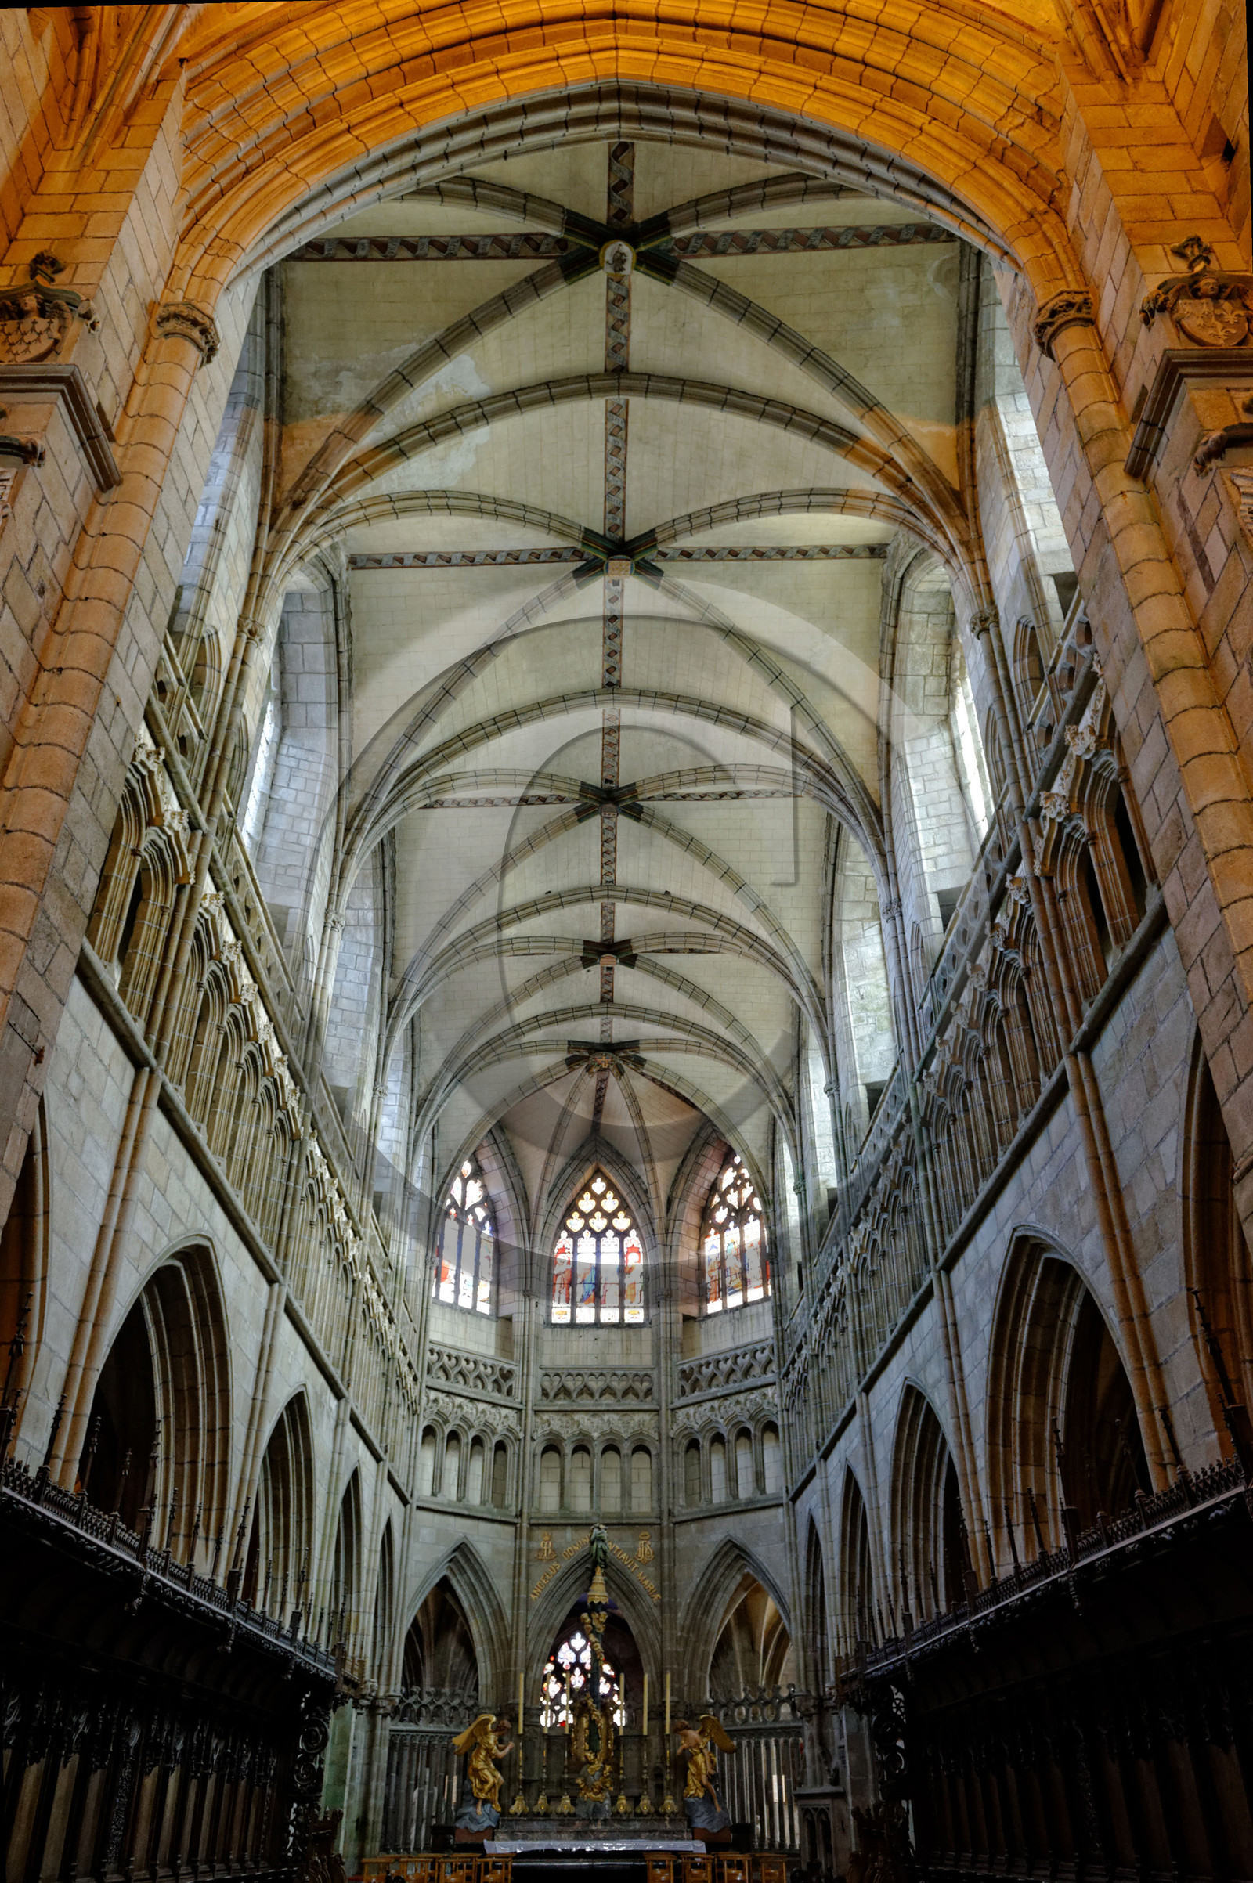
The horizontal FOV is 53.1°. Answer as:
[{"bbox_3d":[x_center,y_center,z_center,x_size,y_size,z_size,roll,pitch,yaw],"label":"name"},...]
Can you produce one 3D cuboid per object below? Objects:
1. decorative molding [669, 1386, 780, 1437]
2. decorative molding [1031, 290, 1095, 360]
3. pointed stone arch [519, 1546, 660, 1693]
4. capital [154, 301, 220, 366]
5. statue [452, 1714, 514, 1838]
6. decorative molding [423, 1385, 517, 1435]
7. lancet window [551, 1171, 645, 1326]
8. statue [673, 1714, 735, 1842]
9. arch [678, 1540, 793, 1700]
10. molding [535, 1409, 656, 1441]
[{"bbox_3d":[2.181,10.624,28.277,3.074,0.664,0.250,-28,-43,35],"label":"decorative molding"},{"bbox_3d":[3.380,-4.686,9.695,0.400,0.340,0.480,1,-34,-1],"label":"decorative molding"},{"bbox_3d":[-0.747,14.652,27.213,2.963,2.962,0.800,1,-34,-1],"label":"pointed stone arch"},{"bbox_3d":[-3.390,-4.610,9.697,0.400,0.340,0.480,1,-34,-1],"label":"capital"},{"bbox_3d":[-2.612,15.191,22.862,0.980,1.857,0.750,-10,-36,15],"label":"statue"},{"bbox_3d":[-3.532,10.640,28.326,2.599,0.661,0.250,29,-44,-35],"label":"decorative molding"},{"bbox_3d":[-0.706,7.498,30.948,2.315,3.956,0.250,1,-35,-1],"label":"lancet window"},{"bbox_3d":[1.424,15.260,22.927,0.950,1.906,0.800,17,-38,-23],"label":"statue"},{"bbox_3d":[2.419,14.092,26.165,3.013,2.978,0.800,-28,-43,35],"label":"arch"},{"bbox_3d":[-0.699,11.228,29.157,2.868,0.737,0.250,1,-34,-1],"label":"molding"}]

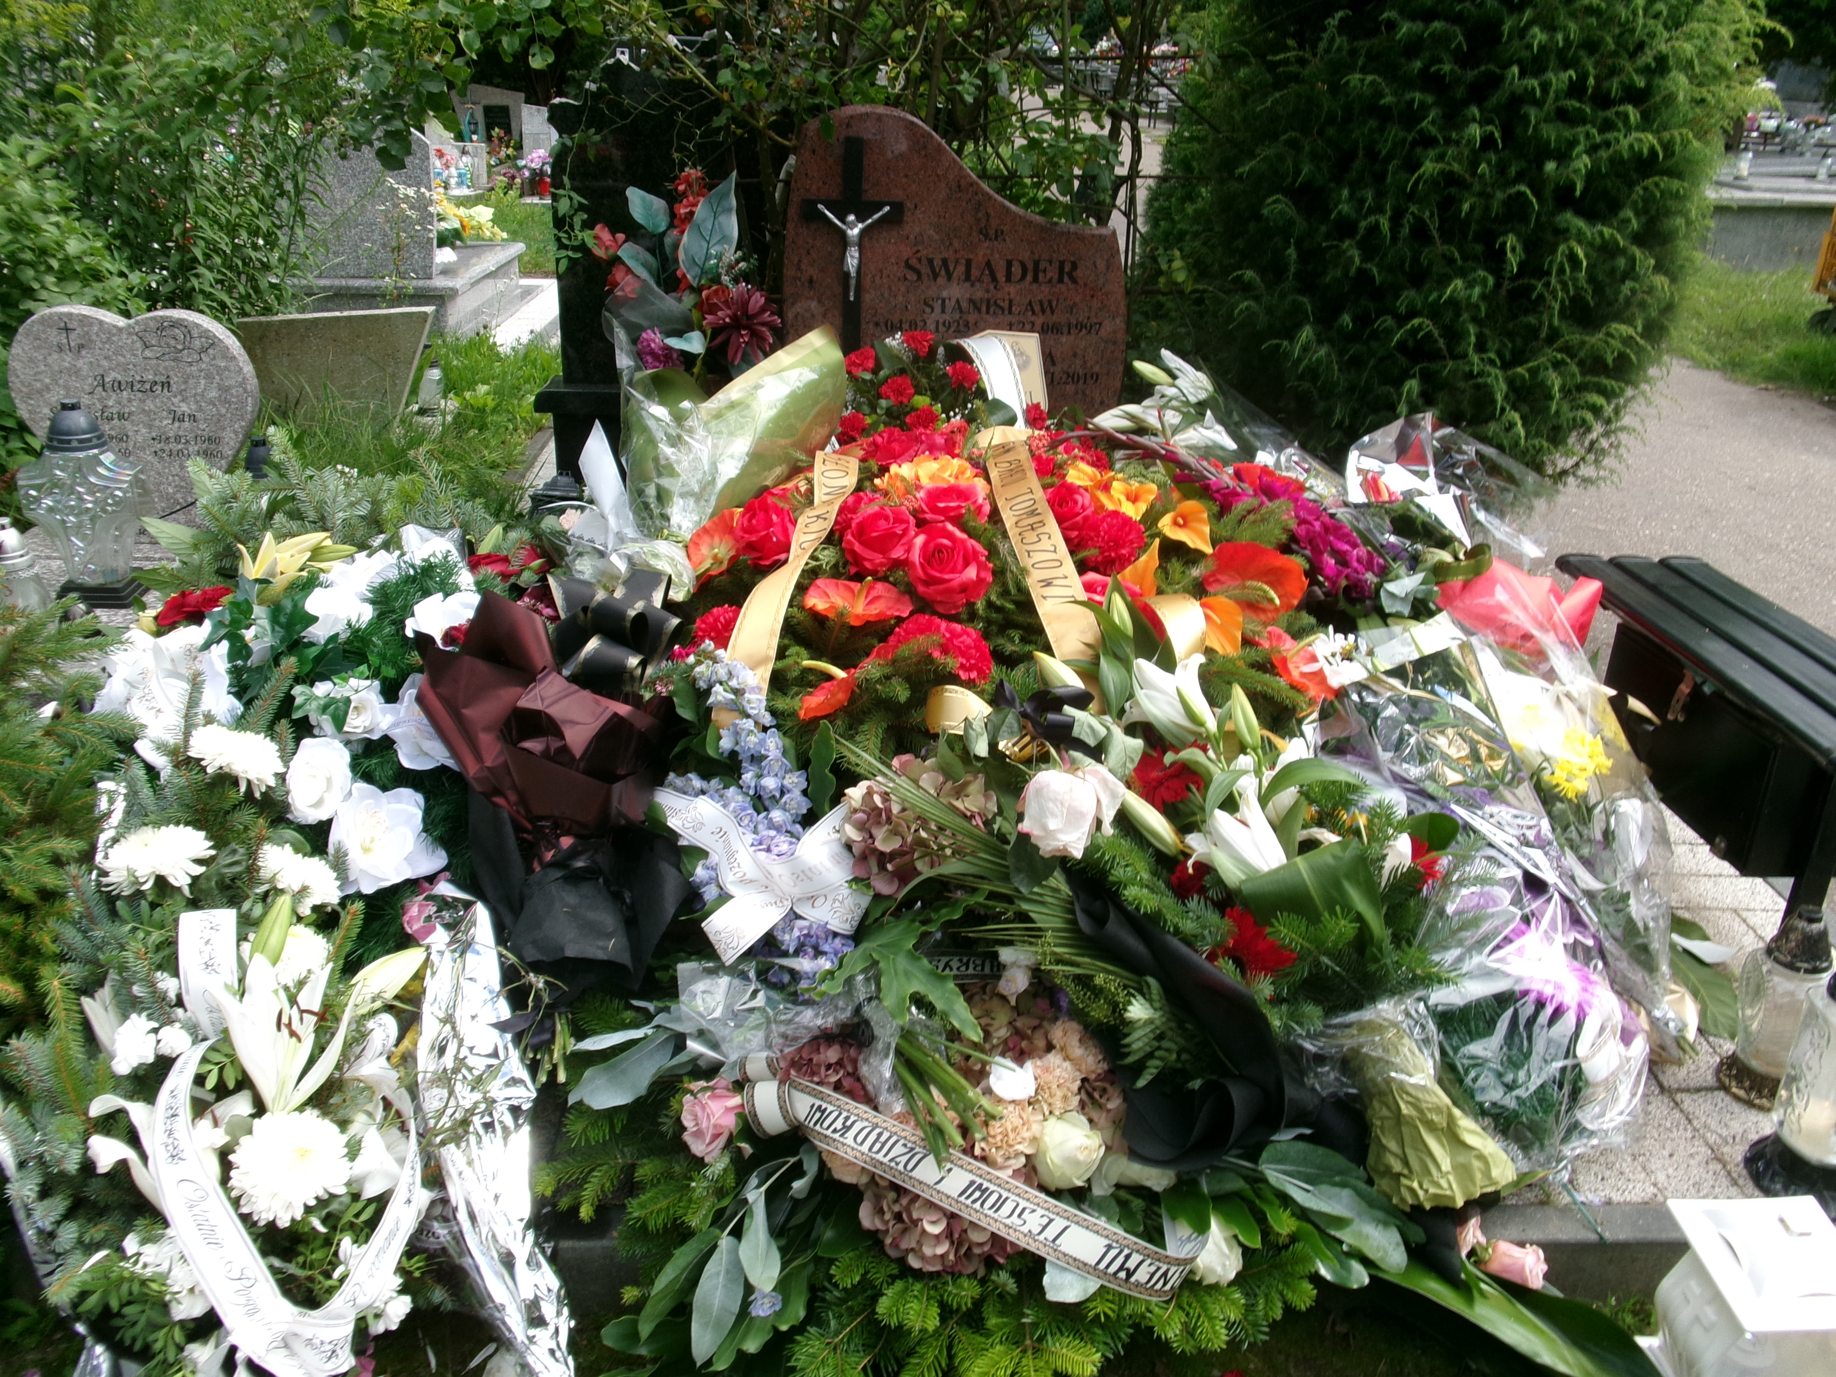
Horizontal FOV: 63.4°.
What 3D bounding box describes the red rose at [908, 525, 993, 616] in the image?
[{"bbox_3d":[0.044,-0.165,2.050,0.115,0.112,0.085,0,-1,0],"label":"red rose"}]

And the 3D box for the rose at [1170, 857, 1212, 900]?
[{"bbox_3d":[0.304,0.212,1.660,0.050,0.050,0.045,2,-1,5],"label":"rose"}]

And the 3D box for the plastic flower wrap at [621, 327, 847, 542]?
[{"bbox_3d":[-0.320,-0.443,2.600,0.390,0.360,0.260,-2,8,-9],"label":"plastic flower wrap"}]

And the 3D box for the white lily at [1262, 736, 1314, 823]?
[{"bbox_3d":[0.455,0.112,1.830,0.075,0.100,0.085,-3,-8,-10],"label":"white lily"}]

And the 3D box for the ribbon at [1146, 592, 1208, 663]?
[{"bbox_3d":[0.351,-0.080,2.000,0.075,0.085,0.075,-9,-6,-23],"label":"ribbon"}]

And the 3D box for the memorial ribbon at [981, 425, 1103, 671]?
[{"bbox_3d":[0.177,-0.223,2.185,0.066,0.060,0.607,-3,39,-5],"label":"memorial ribbon"}]

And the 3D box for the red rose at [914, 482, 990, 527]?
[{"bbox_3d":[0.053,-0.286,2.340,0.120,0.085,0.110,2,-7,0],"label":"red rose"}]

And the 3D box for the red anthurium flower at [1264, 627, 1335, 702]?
[{"bbox_3d":[0.440,-0.028,1.710,0.110,0.055,0.095,44,38,6],"label":"red anthurium flower"}]

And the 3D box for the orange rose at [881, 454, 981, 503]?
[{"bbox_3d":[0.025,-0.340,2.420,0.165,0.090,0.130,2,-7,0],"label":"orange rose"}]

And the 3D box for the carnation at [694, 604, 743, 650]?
[{"bbox_3d":[-0.272,-0.081,2.030,0.080,0.065,0.080,6,62,14],"label":"carnation"}]

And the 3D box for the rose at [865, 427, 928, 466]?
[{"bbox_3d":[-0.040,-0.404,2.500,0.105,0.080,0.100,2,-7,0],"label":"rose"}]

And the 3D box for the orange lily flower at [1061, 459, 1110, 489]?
[{"bbox_3d":[0.250,-0.313,2.200,0.075,0.060,0.060,6,0,14],"label":"orange lily flower"}]

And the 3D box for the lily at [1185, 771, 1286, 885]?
[{"bbox_3d":[0.396,0.175,1.860,0.130,0.130,0.110,8,-11,14],"label":"lily"}]

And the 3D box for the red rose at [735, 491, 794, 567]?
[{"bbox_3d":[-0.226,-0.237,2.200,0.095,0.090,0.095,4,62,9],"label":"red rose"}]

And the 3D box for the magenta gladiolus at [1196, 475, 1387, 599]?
[{"bbox_3d":[0.553,-0.226,2.200,0.105,0.100,0.280,-37,62,-24],"label":"magenta gladiolus"}]

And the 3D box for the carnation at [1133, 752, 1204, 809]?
[{"bbox_3d":[0.312,0.114,1.850,0.085,0.060,0.085,1,62,0],"label":"carnation"}]

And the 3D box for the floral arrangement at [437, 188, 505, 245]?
[{"bbox_3d":[-2.285,-2.380,7.500,0.400,0.320,0.330,2,23,0],"label":"floral arrangement"}]

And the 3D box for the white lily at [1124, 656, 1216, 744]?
[{"bbox_3d":[0.305,0.015,1.800,0.090,0.100,0.095,-1,19,-42],"label":"white lily"}]

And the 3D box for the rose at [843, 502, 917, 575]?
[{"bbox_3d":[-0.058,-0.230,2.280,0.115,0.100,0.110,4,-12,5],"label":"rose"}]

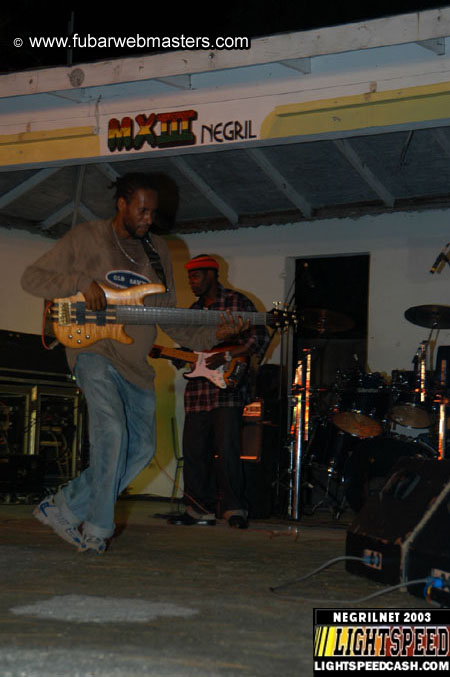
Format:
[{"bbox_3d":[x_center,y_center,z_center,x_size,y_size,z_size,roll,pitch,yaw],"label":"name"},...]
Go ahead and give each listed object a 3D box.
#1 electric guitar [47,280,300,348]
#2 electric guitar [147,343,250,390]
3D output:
[{"bbox_3d":[-0.223,-0.092,6.170,1.090,0.310,0.070,1,-11,-7],"label":"electric guitar"},{"bbox_3d":[-0.314,0.095,8.930,0.980,0.320,0.060,12,-14,8],"label":"electric guitar"}]

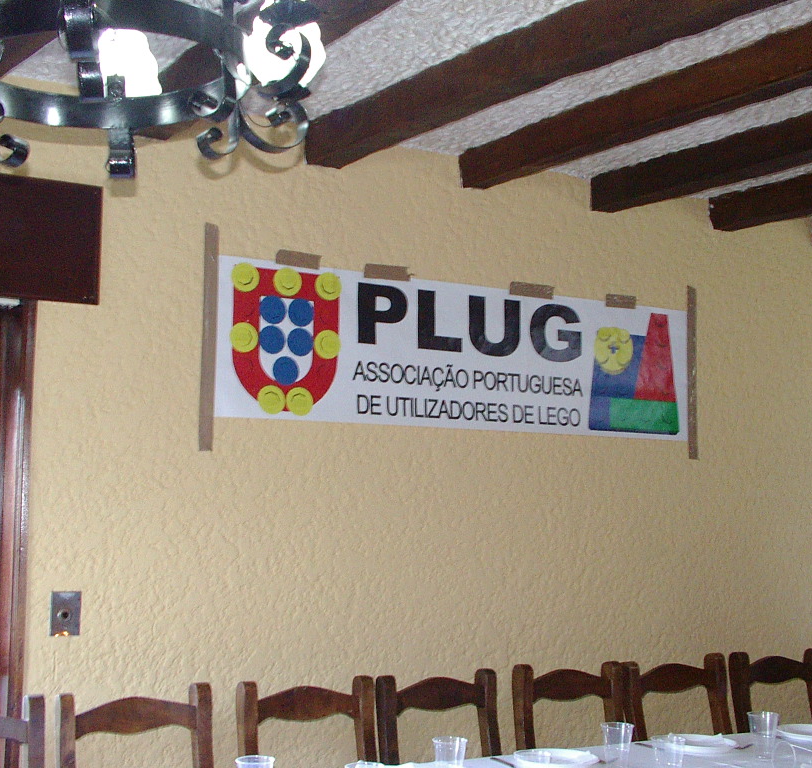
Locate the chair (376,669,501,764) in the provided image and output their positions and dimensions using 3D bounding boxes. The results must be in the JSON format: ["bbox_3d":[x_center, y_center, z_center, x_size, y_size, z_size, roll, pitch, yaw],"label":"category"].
[{"bbox_3d":[0.206,1.309,3.915,0.430,0.905,0.450,5,-6,-36],"label":"chair"}]

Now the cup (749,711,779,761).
[{"bbox_3d":[0.956,0.938,3.630,0.086,0.120,0.086,1,-5,0],"label":"cup"}]

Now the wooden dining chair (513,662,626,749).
[{"bbox_3d":[0.610,1.338,4.166,0.430,0.905,0.450,4,-6,-28],"label":"wooden dining chair"}]

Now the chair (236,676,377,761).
[{"bbox_3d":[-0.199,1.280,3.663,0.430,0.905,0.450,3,-6,-27],"label":"chair"}]

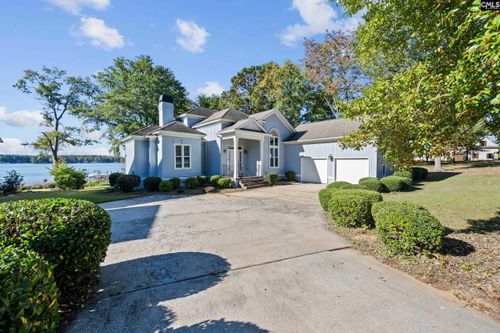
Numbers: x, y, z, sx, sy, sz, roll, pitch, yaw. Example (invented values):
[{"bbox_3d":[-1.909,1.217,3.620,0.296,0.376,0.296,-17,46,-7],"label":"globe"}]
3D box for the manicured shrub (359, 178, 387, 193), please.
[{"bbox_3d":[7.562,1.160,12.000,1.600,0.930,1.600,1,1,32],"label":"manicured shrub"}]

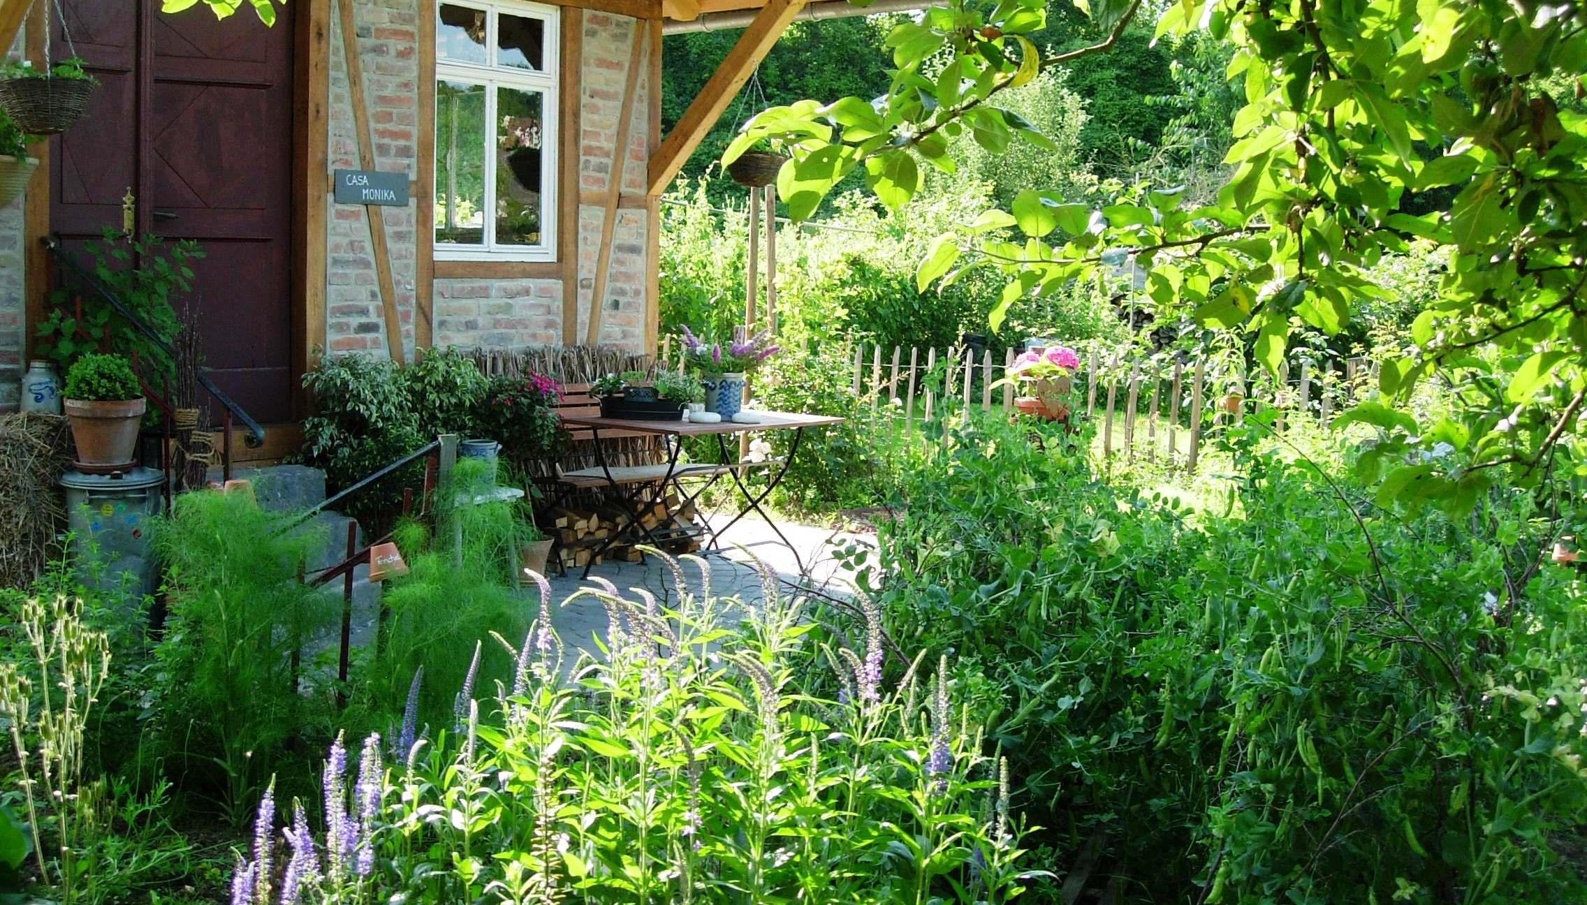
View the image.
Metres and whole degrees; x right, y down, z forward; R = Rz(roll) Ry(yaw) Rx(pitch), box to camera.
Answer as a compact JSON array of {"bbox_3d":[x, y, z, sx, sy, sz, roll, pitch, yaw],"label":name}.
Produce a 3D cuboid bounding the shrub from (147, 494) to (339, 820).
[{"bbox_3d":[-1.452,0.532,4.600,0.470,0.860,0.460,0,6,-18],"label":"shrub"}]

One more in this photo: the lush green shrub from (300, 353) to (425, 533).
[{"bbox_3d":[-1.885,-0.024,7.600,0.530,0.840,0.500,0,6,-14],"label":"lush green shrub"}]

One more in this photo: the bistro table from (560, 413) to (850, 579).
[{"bbox_3d":[-0.425,0.212,8.189,0.760,0.735,1.150,6,7,39],"label":"bistro table"}]

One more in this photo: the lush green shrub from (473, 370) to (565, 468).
[{"bbox_3d":[-1.248,-0.138,7.900,0.400,0.440,0.400,1,6,-9],"label":"lush green shrub"}]

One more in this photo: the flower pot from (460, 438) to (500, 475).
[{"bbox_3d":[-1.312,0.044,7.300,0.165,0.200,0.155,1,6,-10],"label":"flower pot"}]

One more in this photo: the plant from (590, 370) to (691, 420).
[{"bbox_3d":[-0.708,-0.272,8.145,0.430,0.215,0.290,1,6,-5],"label":"plant"}]

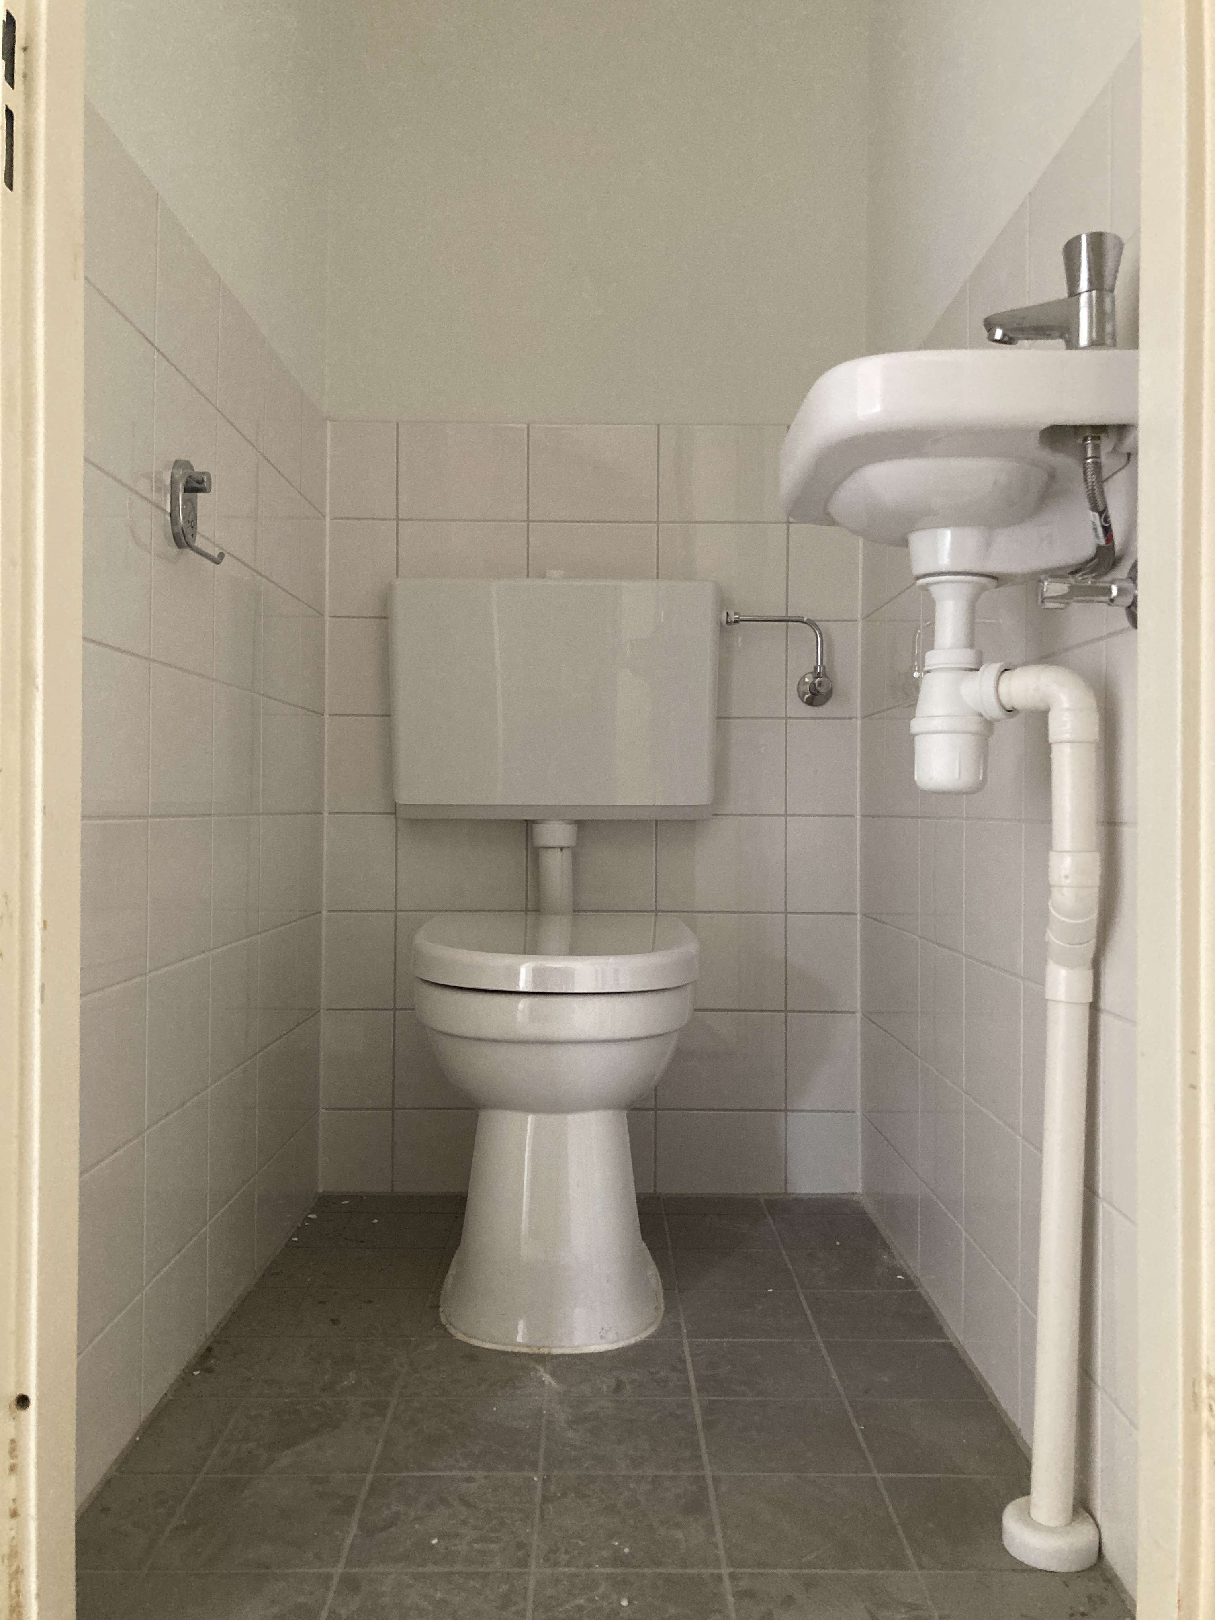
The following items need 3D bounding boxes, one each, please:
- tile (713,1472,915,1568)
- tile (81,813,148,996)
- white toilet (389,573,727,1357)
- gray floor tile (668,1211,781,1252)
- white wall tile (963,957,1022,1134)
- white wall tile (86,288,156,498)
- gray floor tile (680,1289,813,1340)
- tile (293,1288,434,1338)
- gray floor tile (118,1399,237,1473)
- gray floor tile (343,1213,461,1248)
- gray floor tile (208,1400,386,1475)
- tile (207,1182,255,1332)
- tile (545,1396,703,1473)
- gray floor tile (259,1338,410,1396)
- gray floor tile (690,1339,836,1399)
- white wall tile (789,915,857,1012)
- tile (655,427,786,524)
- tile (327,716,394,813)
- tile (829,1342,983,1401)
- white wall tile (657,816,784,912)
[{"bbox_3d":[0.167,0.600,1.097,0.148,0.010,0.146,0,0,0],"label":"tile"},{"bbox_3d":[-0.445,0.082,1.159,0.010,0.148,0.202,0,0,0],"label":"tile"},{"bbox_3d":[-0.071,0.128,1.688,0.472,0.930,0.665,0,0,0],"label":"white toilet"},{"bbox_3d":[0.160,0.598,1.844,0.148,0.010,0.148,0,0,0],"label":"gray floor tile"},{"bbox_3d":[0.396,0.236,1.339,0.010,0.148,0.197,0,0,0],"label":"white wall tile"},{"bbox_3d":[-0.442,-0.373,1.159,0.010,0.148,0.202,0,0,0],"label":"white wall tile"},{"bbox_3d":[0.163,0.596,1.538,0.147,0.010,0.147,0,0,0],"label":"gray floor tile"},{"bbox_3d":[-0.281,0.585,1.514,0.145,0.009,0.147,0,0,0],"label":"tile"},{"bbox_3d":[-0.401,0.596,1.242,0.074,0.010,0.146,0,0,0],"label":"gray floor tile"},{"bbox_3d":[-0.288,0.593,1.835,0.147,0.010,0.147,0,0,0],"label":"gray floor tile"},{"bbox_3d":[-0.287,0.597,1.243,0.148,0.010,0.146,0,0,0],"label":"gray floor tile"},{"bbox_3d":[-0.448,0.525,1.552,0.010,0.127,0.194,0,0,0],"label":"tile"},{"bbox_3d":[0.015,0.595,1.238,0.147,0.010,0.147,0,0,0],"label":"tile"},{"bbox_3d":[-0.288,0.596,1.391,0.148,0.010,0.147,0,0,-1],"label":"gray floor tile"},{"bbox_3d":[0.161,0.587,1.368,0.145,0.009,0.147,0,0,0],"label":"gray floor tile"},{"bbox_3d":[0.331,0.236,2.017,0.110,0.148,0.010,0,0,0],"label":"white wall tile"},{"bbox_3d":[0.179,-0.516,2.017,0.197,0.147,0.010,0,0,0],"label":"tile"},{"bbox_3d":[-0.377,-0.069,2.013,0.106,0.148,0.010,0,0,0],"label":"tile"},{"bbox_3d":[0.314,0.600,1.397,0.144,0.010,0.146,0,0,0],"label":"tile"},{"bbox_3d":[0.177,0.086,2.030,0.200,0.149,0.010,0,0,0],"label":"white wall tile"}]

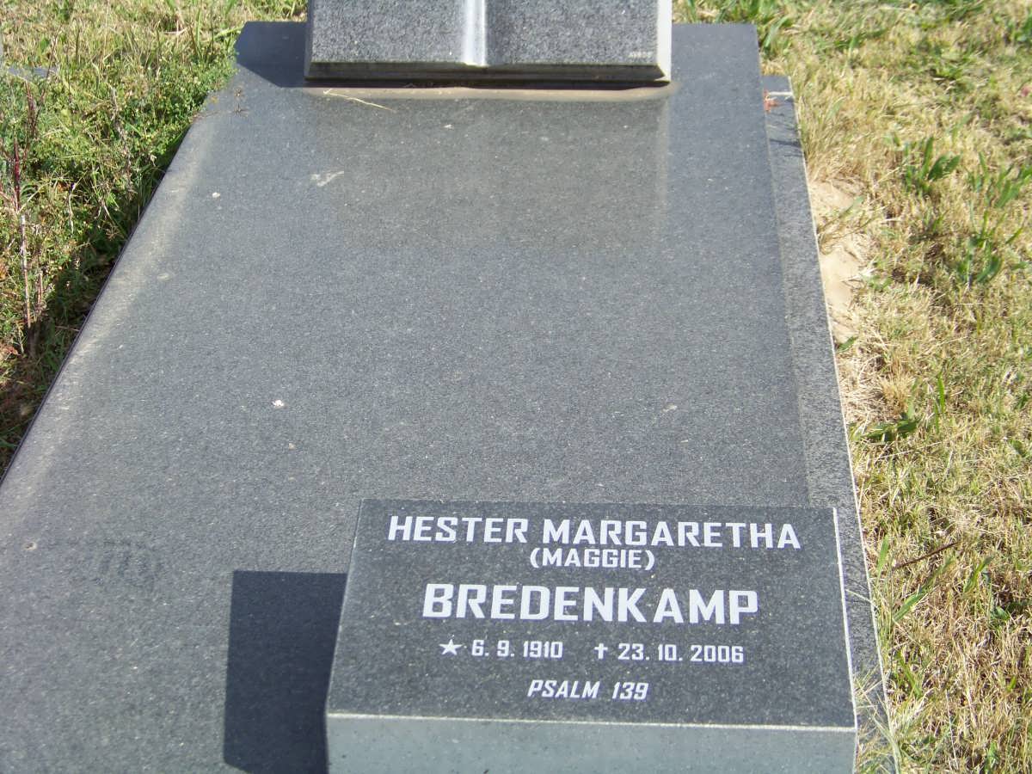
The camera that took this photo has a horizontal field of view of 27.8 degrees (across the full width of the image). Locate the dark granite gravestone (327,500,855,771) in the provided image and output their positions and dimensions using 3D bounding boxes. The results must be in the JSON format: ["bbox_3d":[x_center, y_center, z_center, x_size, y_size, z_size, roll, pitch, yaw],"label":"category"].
[{"bbox_3d":[0.069,0.235,1.857,0.440,0.137,0.279,1,29,3],"label":"dark granite gravestone"}]

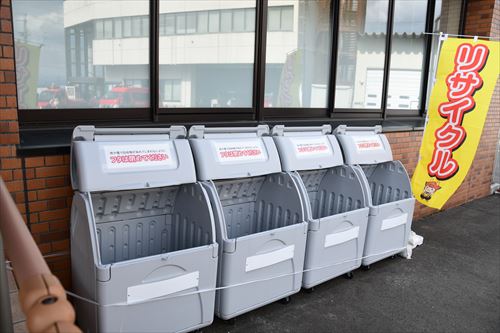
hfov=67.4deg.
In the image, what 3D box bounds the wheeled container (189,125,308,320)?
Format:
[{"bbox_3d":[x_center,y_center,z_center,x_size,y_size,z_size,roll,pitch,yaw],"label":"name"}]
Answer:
[{"bbox_3d":[-0.056,0.375,2.833,0.750,1.335,0.660,-6,13,-36],"label":"wheeled container"}]

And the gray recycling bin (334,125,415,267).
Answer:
[{"bbox_3d":[1.194,0.265,3.792,0.750,1.335,0.660,-6,13,-34],"label":"gray recycling bin"}]

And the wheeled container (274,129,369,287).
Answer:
[{"bbox_3d":[0.562,0.320,3.313,0.750,1.335,0.660,-6,13,-36],"label":"wheeled container"}]

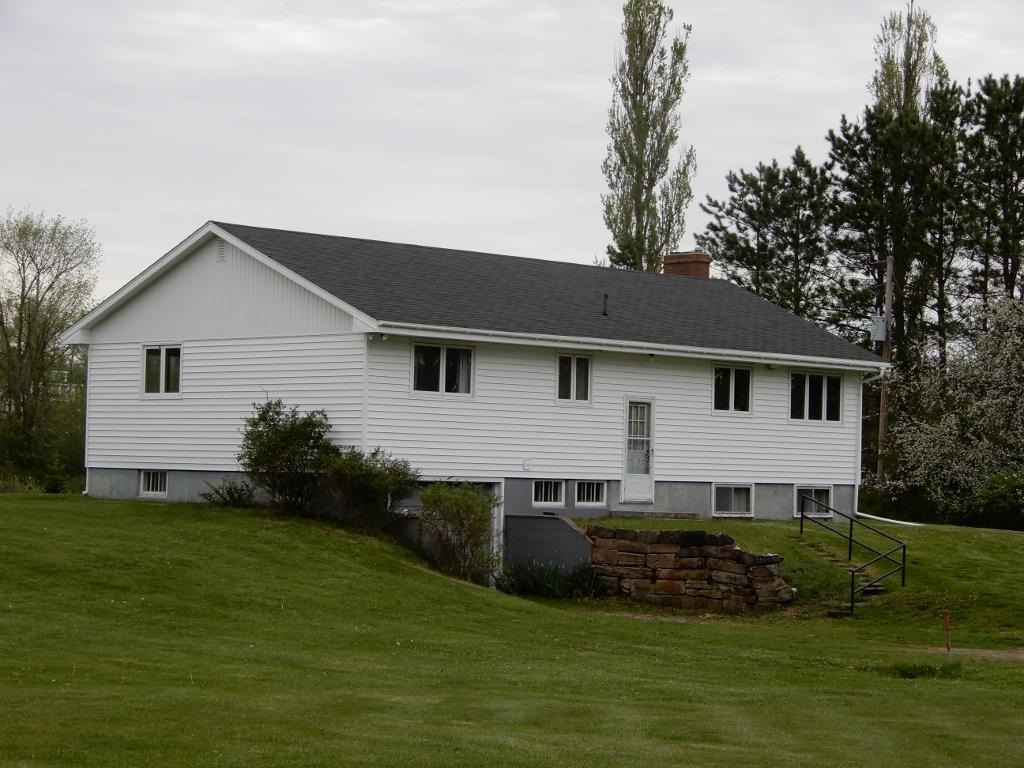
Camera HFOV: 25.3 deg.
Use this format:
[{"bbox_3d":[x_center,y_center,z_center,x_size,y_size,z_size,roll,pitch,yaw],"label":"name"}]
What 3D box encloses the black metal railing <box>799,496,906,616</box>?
[{"bbox_3d":[5.790,3.100,41.750,1.550,2.060,2.650,3,-3,-40],"label":"black metal railing"}]

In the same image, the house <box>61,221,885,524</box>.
[{"bbox_3d":[-0.420,0.070,49.700,9.600,5.900,15.800,-1,-3,44],"label":"house"}]

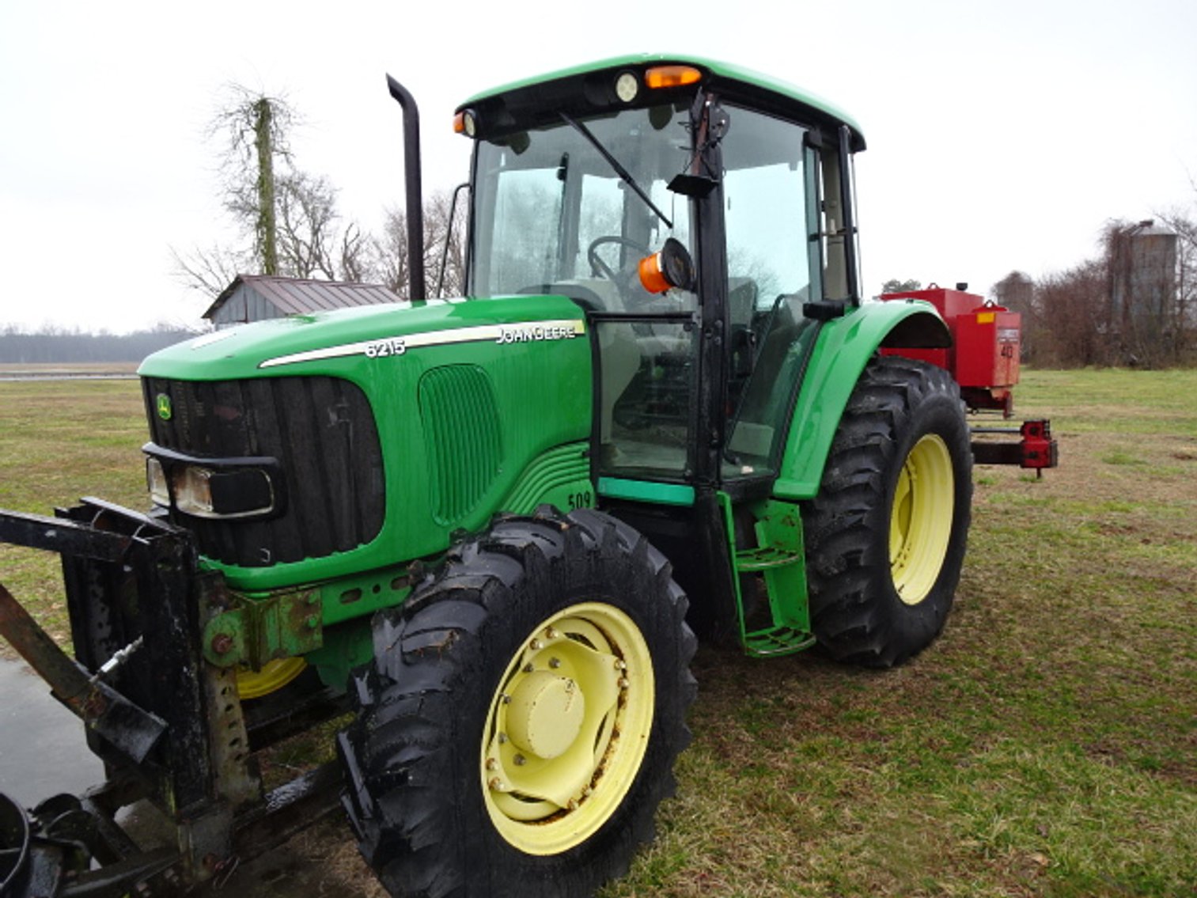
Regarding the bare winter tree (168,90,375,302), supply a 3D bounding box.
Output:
[{"bbox_3d":[-13.953,-8.809,35.686,8.600,13.000,7.500,-2,7,-21],"label":"bare winter tree"}]

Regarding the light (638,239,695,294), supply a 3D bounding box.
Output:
[{"bbox_3d":[0.242,-0.664,3.000,0.165,0.175,0.175,-14,-2,31],"label":"light"}]

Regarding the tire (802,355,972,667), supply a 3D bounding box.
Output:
[{"bbox_3d":[1.430,0.328,4.172,0.470,1.540,1.550,5,8,41],"label":"tire"}]

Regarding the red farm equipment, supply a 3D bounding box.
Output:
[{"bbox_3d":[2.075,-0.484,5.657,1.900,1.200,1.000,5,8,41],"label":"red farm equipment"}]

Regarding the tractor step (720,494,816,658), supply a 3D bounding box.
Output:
[{"bbox_3d":[0.684,0.489,3.416,0.280,0.650,0.360,5,8,41],"label":"tractor step"}]

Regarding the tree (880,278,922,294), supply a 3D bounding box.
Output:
[{"bbox_3d":[33.851,-13.825,93.156,5.300,10.800,5.300,2,6,20],"label":"tree"}]

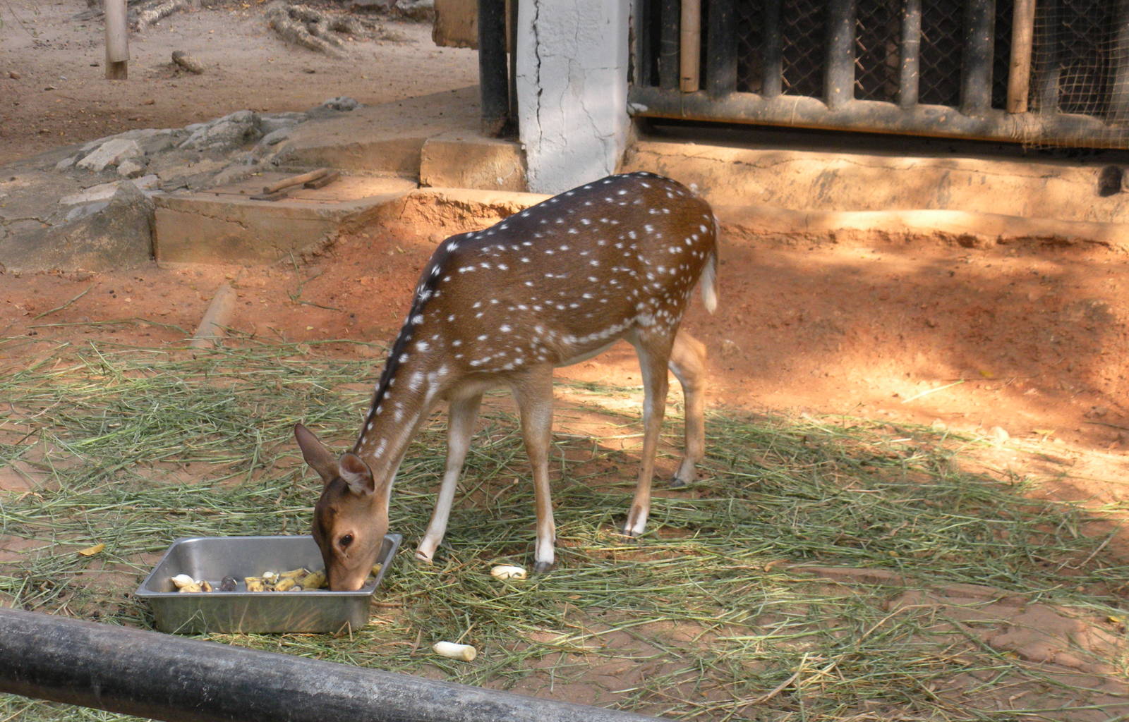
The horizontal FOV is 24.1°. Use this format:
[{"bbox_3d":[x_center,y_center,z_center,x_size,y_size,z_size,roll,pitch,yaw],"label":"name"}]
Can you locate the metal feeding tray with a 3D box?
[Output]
[{"bbox_3d":[-0.629,0.488,5.752,0.522,0.099,0.320,-1,19,10],"label":"metal feeding tray"}]

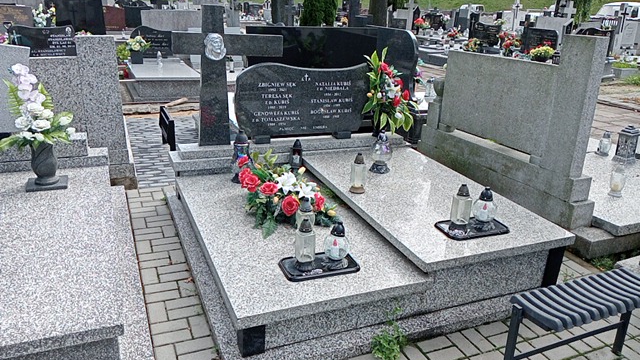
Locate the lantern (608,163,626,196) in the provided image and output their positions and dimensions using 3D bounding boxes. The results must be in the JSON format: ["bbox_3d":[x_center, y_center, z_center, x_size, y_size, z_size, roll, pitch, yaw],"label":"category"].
[{"bbox_3d":[2.517,-0.008,4.357,0.130,0.280,0.130,-6,22,-23],"label":"lantern"}]

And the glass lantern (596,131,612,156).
[{"bbox_3d":[3.042,-0.399,5.525,0.140,0.250,0.140,-6,22,-23],"label":"glass lantern"}]

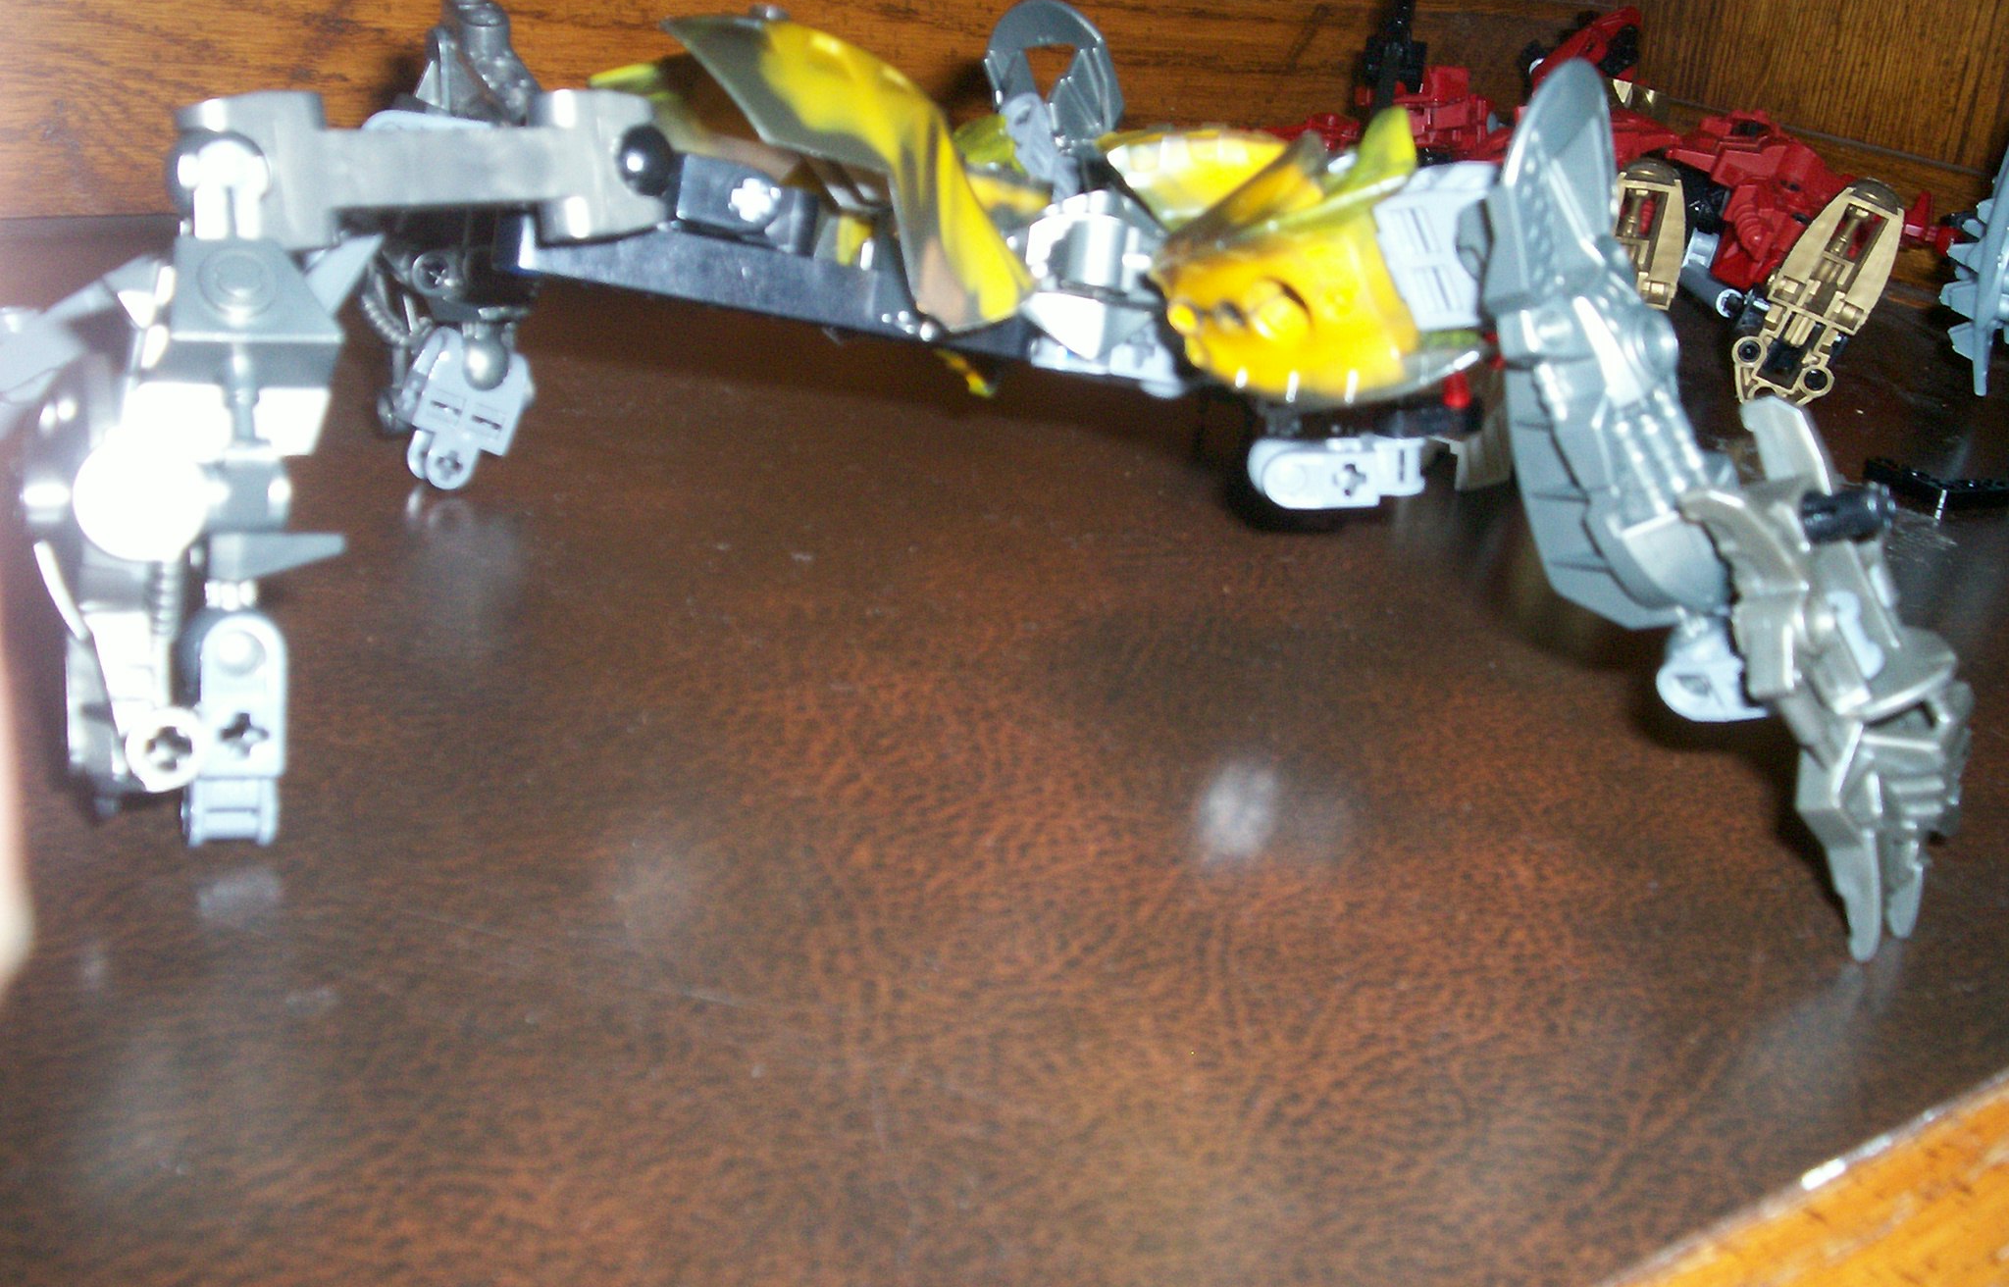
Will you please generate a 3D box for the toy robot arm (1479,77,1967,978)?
[{"bbox_3d":[0.083,-0.014,0.244,0.068,0.095,0.036,20,26,26],"label":"toy robot arm"}]

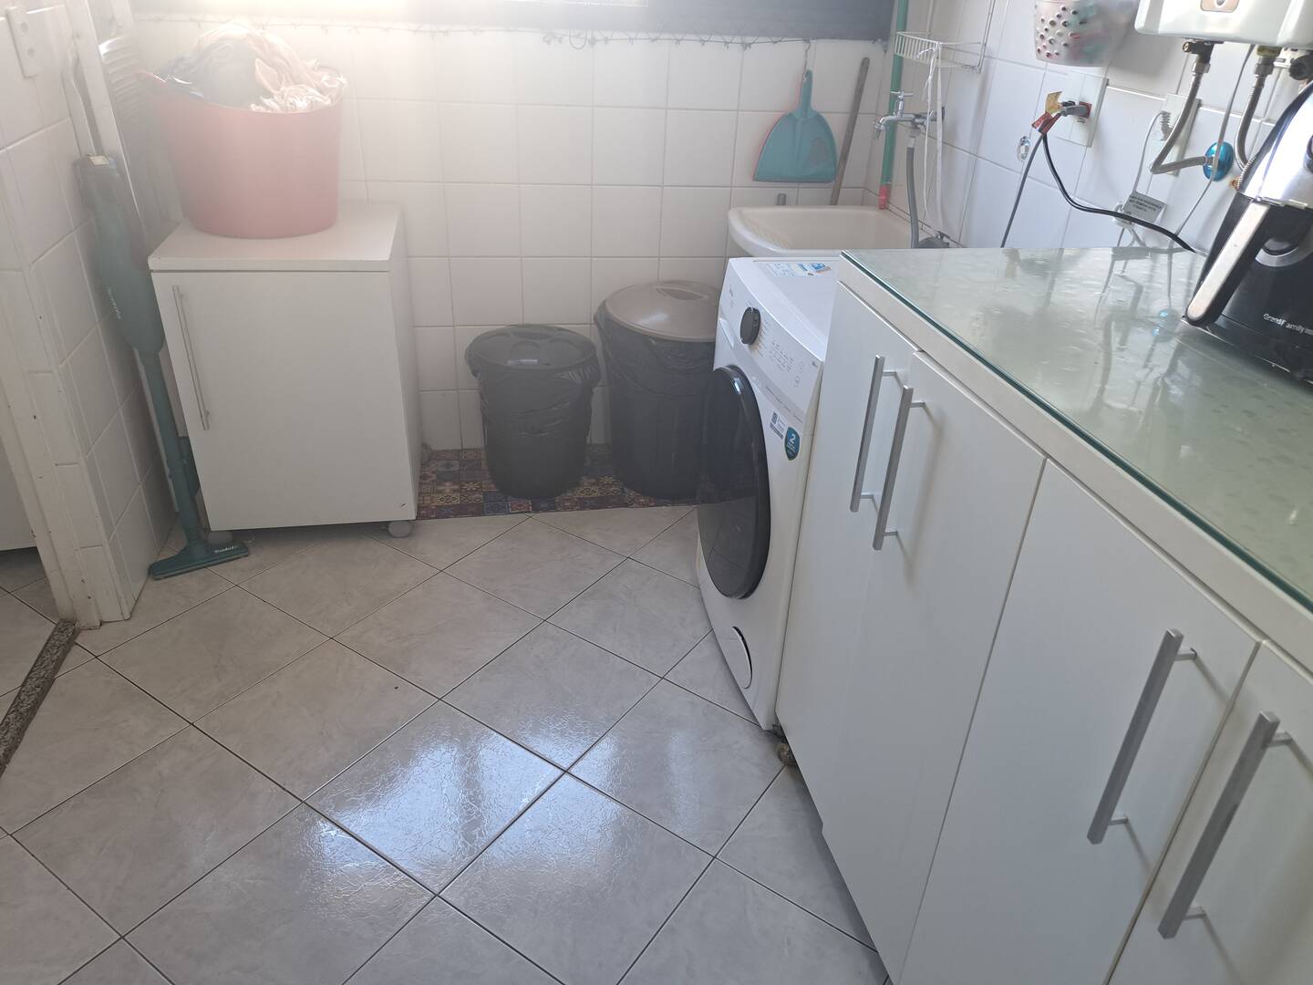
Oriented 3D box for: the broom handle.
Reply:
[{"bbox_3d":[0.512,-0.694,2.766,0.024,1.139,0.024,1,27,-13],"label":"broom handle"}]

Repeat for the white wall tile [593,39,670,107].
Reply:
[{"bbox_3d":[-0.065,-1.128,2.437,0.200,0.185,0.010,-3,30,-11],"label":"white wall tile"}]

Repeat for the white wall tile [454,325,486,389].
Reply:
[{"bbox_3d":[-0.504,-0.409,2.760,0.202,0.202,0.010,-3,30,-10],"label":"white wall tile"}]

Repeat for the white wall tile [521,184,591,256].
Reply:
[{"bbox_3d":[-0.285,-0.771,2.594,0.200,0.200,0.010,-3,30,-11],"label":"white wall tile"}]

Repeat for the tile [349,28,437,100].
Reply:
[{"bbox_3d":[-0.667,-1.112,2.328,0.202,0.202,0.010,-3,30,-10],"label":"tile"}]

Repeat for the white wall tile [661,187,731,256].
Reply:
[{"bbox_3d":[0.113,-0.792,2.672,0.200,0.200,0.010,-3,30,-11],"label":"white wall tile"}]

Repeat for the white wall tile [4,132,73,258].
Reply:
[{"bbox_3d":[-1.199,-0.585,1.770,0.010,0.200,0.200,-3,30,-11],"label":"white wall tile"}]

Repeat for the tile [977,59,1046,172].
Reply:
[{"bbox_3d":[0.754,-0.798,1.928,0.010,0.200,0.200,-3,30,-11],"label":"tile"}]

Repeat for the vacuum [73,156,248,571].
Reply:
[{"bbox_3d":[-1.151,-0.256,2.073,0.230,0.950,0.140,-13,26,-26],"label":"vacuum"}]

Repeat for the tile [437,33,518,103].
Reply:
[{"bbox_3d":[-0.463,-1.097,2.345,0.200,0.176,0.010,-3,30,-11],"label":"tile"}]

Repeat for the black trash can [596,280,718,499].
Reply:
[{"bbox_3d":[0.073,-0.309,2.678,0.460,0.570,0.460,3,29,-1],"label":"black trash can"}]

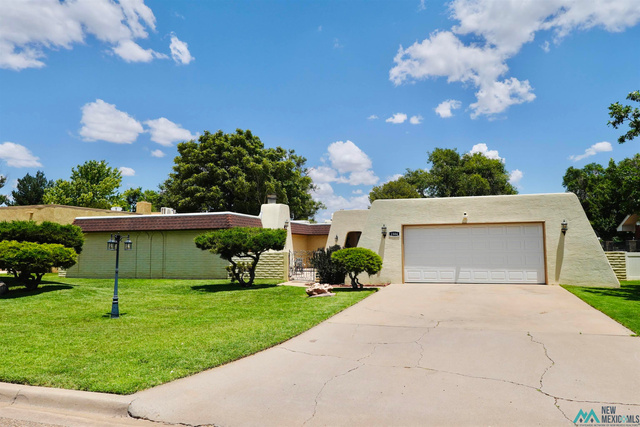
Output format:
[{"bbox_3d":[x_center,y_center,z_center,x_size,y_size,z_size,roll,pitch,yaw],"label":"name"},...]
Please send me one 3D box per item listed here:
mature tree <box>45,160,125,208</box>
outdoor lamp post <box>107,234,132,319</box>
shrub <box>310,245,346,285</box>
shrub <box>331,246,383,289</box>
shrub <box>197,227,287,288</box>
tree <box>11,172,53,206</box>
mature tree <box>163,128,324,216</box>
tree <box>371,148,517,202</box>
[{"bbox_3d":[-21.688,-0.190,36.000,6.613,9.522,6.613,3,-6,-31],"label":"mature tree"},{"bbox_3d":[-4.189,1.296,8.200,0.467,1.774,0.500,2,-6,-27],"label":"outdoor lamp post"},{"bbox_3d":[0.340,1.926,14.800,1.399,1.502,1.330,-1,-5,1],"label":"shrub"},{"bbox_3d":[1.216,1.816,13.000,1.704,1.335,1.619,-1,-5,5],"label":"shrub"},{"bbox_3d":[-2.707,1.486,13.500,3.111,2.076,2.645,1,-5,-11],"label":"shrub"},{"bbox_3d":[-31.652,0.228,43.000,4.277,10.042,4.277,3,-6,-37],"label":"tree"},{"bbox_3d":[-5.963,-1.418,31.000,12.587,10.882,11.958,1,-5,-11],"label":"mature tree"},{"bbox_3d":[11.307,-0.910,37.000,13.175,10.669,11.199,-2,-5,18],"label":"tree"}]

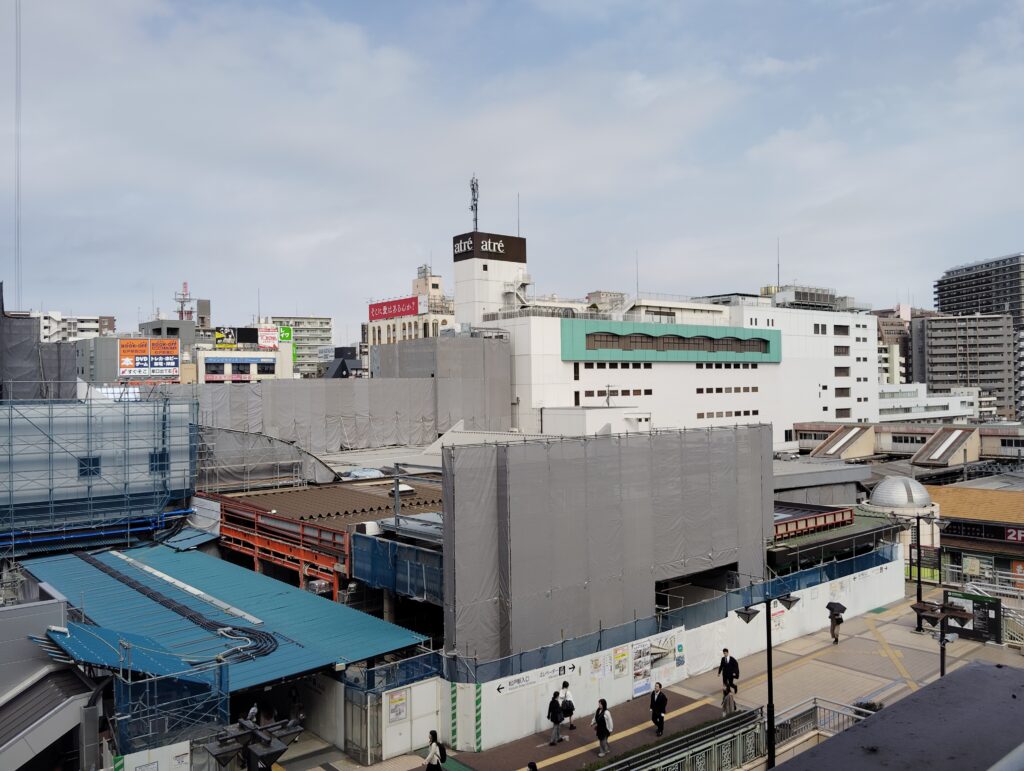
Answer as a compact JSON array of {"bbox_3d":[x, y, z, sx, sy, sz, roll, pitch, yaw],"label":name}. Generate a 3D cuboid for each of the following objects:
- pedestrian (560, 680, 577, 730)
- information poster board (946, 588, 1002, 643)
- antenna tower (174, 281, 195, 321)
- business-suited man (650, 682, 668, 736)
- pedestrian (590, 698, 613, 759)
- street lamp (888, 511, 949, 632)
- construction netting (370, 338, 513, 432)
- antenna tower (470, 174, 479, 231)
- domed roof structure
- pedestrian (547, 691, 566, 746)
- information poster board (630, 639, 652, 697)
[{"bbox_3d":[1.740,10.082,26.083,0.480,1.570,0.500,0,1,44],"label":"pedestrian"},{"bbox_3d":[19.772,9.928,35.638,2.190,1.950,0.250,-1,0,35],"label":"information poster board"},{"bbox_3d":[-80.937,-21.007,205.000,4.900,9.900,4.200,-1,0,-39],"label":"antenna tower"},{"bbox_3d":[4.573,10.020,25.744,0.520,1.660,0.380,0,1,43],"label":"business-suited man"},{"bbox_3d":[2.661,10.054,24.438,0.420,1.640,0.540,-1,1,-39],"label":"pedestrian"},{"bbox_3d":[18.072,8.277,36.796,2.600,5.280,2.600,-1,0,-39],"label":"street lamp"},{"bbox_3d":[-9.271,0.112,109.163,11.200,12.050,15.000,-1,1,-39],"label":"construction netting"},{"bbox_3d":[-5.606,-27.200,125.000,1.250,9.100,1.250,-1,0,-39],"label":"antenna tower"},{"bbox_3d":[23.237,6.193,49.493,3.640,1.700,3.640,-1,1,-39],"label":"domed roof structure"},{"bbox_3d":[1.343,10.197,25.522,0.550,1.640,0.550,-1,0,-39],"label":"pedestrian"},{"bbox_3d":[4.548,9.871,28.932,0.970,1.855,0.040,-1,1,-39],"label":"information poster board"}]

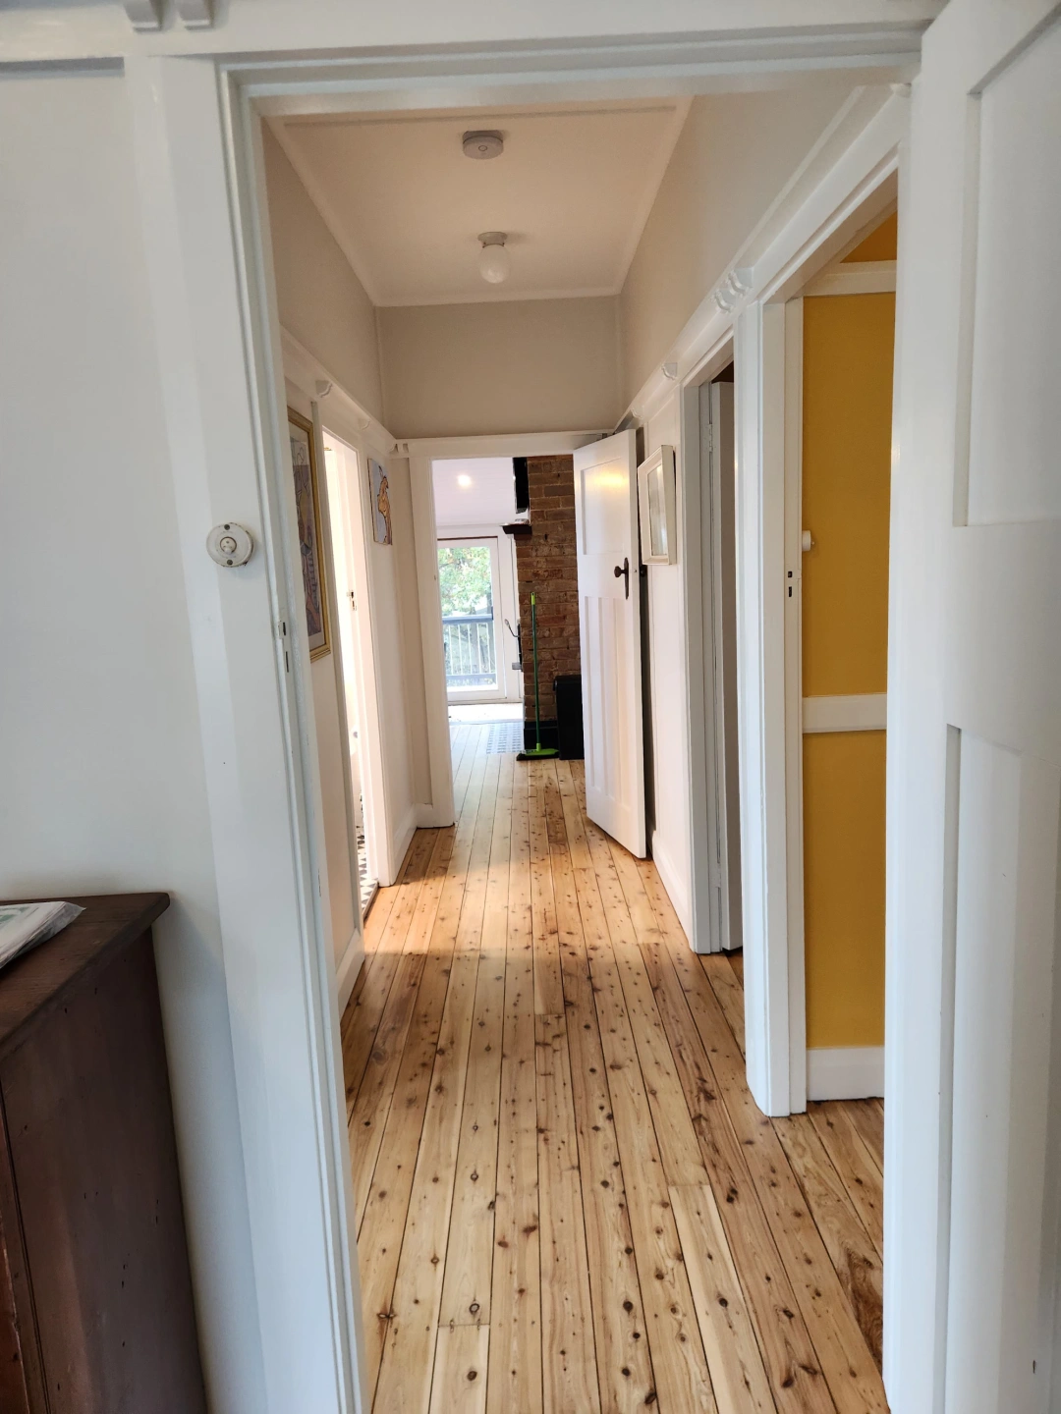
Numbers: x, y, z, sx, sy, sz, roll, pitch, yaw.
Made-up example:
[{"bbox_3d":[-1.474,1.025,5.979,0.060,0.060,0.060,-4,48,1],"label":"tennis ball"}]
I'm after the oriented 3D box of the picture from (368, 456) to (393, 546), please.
[{"bbox_3d":[-0.746,-1.005,4.672,0.025,0.380,0.630,-3,9,0],"label":"picture"}]

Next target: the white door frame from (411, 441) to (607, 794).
[{"bbox_3d":[-0.079,-0.399,5.210,1.050,2.140,0.120,-3,9,0],"label":"white door frame"}]

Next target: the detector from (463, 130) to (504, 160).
[{"bbox_3d":[-0.156,-1.861,3.114,0.130,0.037,0.130,-3,9,0],"label":"detector"}]

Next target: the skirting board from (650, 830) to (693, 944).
[{"bbox_3d":[0.614,0.761,4.107,0.020,0.140,0.980,-3,9,0],"label":"skirting board"}]

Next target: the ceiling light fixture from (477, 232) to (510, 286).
[{"bbox_3d":[-0.157,-1.933,4.056,0.130,0.192,0.130,-3,9,0],"label":"ceiling light fixture"}]

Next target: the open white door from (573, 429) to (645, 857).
[{"bbox_3d":[0.401,-0.318,4.815,0.040,2.020,0.815,-5,9,-14],"label":"open white door"}]

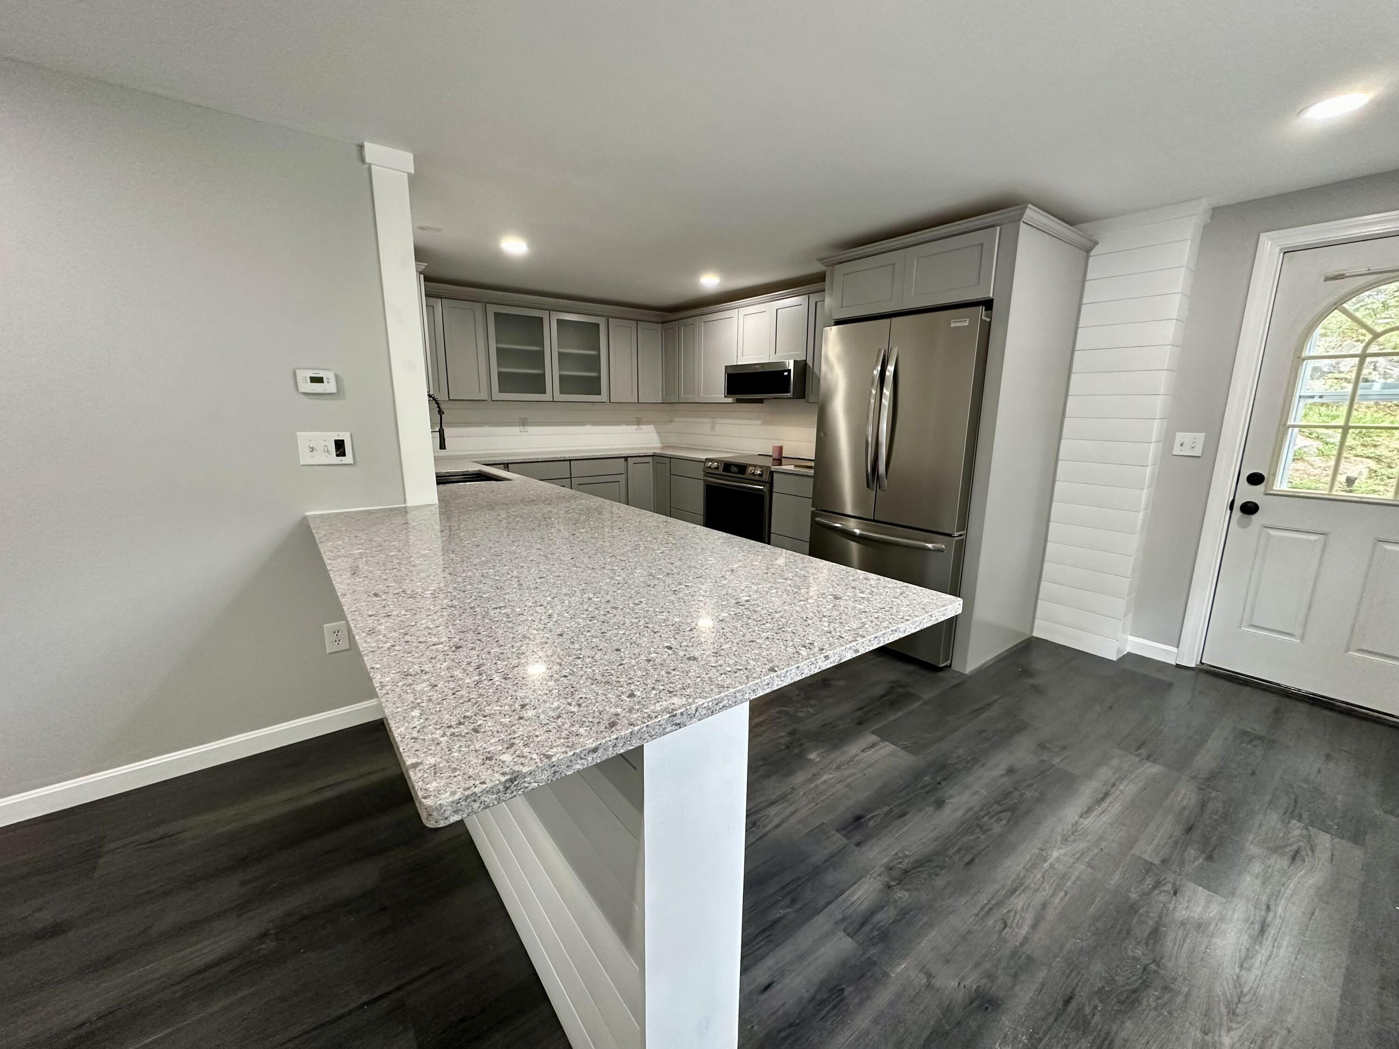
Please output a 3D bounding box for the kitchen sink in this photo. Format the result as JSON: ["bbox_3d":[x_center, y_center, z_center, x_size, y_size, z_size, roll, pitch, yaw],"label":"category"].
[{"bbox_3d":[-1.453,-0.165,3.461,0.440,0.220,0.670,-8,15,-37],"label":"kitchen sink"}]

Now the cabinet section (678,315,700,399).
[{"bbox_3d":[0.027,-1.526,5.336,0.325,0.752,0.305,-8,15,-36],"label":"cabinet section"}]

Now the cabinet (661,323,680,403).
[{"bbox_3d":[-0.157,-1.600,5.631,0.318,0.769,0.275,-8,15,-36],"label":"cabinet"}]

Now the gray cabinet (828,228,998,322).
[{"bbox_3d":[1.307,-1.298,3.121,0.630,0.310,0.915,-8,15,-36],"label":"gray cabinet"}]

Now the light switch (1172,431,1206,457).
[{"bbox_3d":[2.530,-0.410,2.924,0.014,0.118,0.117,-8,15,-37],"label":"light switch"}]

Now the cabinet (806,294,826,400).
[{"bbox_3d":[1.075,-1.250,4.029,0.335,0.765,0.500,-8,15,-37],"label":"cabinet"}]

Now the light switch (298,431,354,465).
[{"bbox_3d":[-1.446,-0.294,2.192,0.172,0.123,0.014,-8,15,-37],"label":"light switch"}]

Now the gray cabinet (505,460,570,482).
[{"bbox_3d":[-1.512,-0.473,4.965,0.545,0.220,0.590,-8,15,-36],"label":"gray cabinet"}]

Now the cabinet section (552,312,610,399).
[{"bbox_3d":[-1.163,-1.511,5.207,0.532,0.752,0.325,-8,15,-36],"label":"cabinet section"}]

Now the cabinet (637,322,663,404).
[{"bbox_3d":[-0.572,-1.614,5.676,0.290,0.769,0.316,-8,15,-36],"label":"cabinet"}]

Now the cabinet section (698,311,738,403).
[{"bbox_3d":[0.280,-1.454,5.004,0.325,0.752,0.532,-8,15,-36],"label":"cabinet section"}]

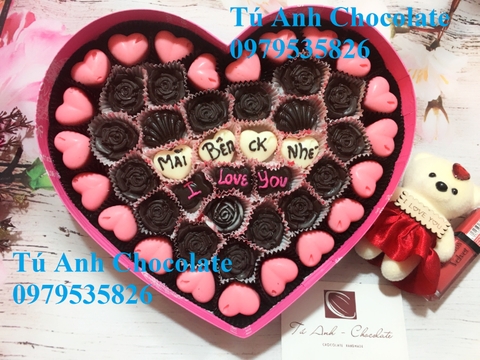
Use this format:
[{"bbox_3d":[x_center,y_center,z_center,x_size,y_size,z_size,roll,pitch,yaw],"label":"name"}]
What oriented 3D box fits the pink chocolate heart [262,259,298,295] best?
[{"bbox_3d":[0.029,0.070,0.286,0.029,0.013,0.025,-41,87,-5],"label":"pink chocolate heart"}]

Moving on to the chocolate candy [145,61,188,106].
[{"bbox_3d":[-0.056,-0.073,0.304,0.033,0.020,0.033,-2,78,-3],"label":"chocolate candy"}]

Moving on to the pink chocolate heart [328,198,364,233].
[{"bbox_3d":[0.080,0.024,0.310,0.031,0.013,0.026,-34,84,-5],"label":"pink chocolate heart"}]

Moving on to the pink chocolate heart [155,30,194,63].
[{"bbox_3d":[-0.056,-0.106,0.327,0.031,0.013,0.029,17,82,2],"label":"pink chocolate heart"}]

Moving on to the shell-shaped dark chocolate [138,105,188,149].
[{"bbox_3d":[-0.056,-0.038,0.291,0.033,0.019,0.032,0,86,0],"label":"shell-shaped dark chocolate"}]

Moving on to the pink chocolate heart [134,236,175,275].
[{"bbox_3d":[-0.065,0.058,0.306,0.030,0.014,0.027,45,86,4],"label":"pink chocolate heart"}]

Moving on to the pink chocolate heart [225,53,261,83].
[{"bbox_3d":[0.002,-0.090,0.322,0.027,0.014,0.030,40,85,4],"label":"pink chocolate heart"}]

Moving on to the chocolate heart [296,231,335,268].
[{"bbox_3d":[0.053,0.048,0.284,0.025,0.014,0.028,39,79,5],"label":"chocolate heart"}]

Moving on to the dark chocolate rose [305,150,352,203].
[{"bbox_3d":[0.063,-0.001,0.289,0.030,0.019,0.030,0,86,0],"label":"dark chocolate rose"}]

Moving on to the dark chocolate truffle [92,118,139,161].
[{"bbox_3d":[-0.089,-0.029,0.291,0.029,0.016,0.029,0,86,0],"label":"dark chocolate truffle"}]

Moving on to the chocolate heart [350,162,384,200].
[{"bbox_3d":[0.092,0.000,0.292,0.025,0.013,0.029,28,86,2],"label":"chocolate heart"}]

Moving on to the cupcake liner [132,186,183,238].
[{"bbox_3d":[-0.058,0.023,0.284,0.035,0.020,0.035,-2,78,-3],"label":"cupcake liner"}]

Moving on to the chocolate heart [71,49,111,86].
[{"bbox_3d":[-0.113,-0.085,0.304,0.028,0.014,0.025,-43,83,-10],"label":"chocolate heart"}]

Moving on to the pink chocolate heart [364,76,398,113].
[{"bbox_3d":[0.107,-0.065,0.302,0.025,0.013,0.029,-32,86,-4],"label":"pink chocolate heart"}]

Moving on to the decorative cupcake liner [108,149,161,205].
[{"bbox_3d":[-0.074,-0.002,0.286,0.035,0.020,0.036,0,84,-2],"label":"decorative cupcake liner"}]

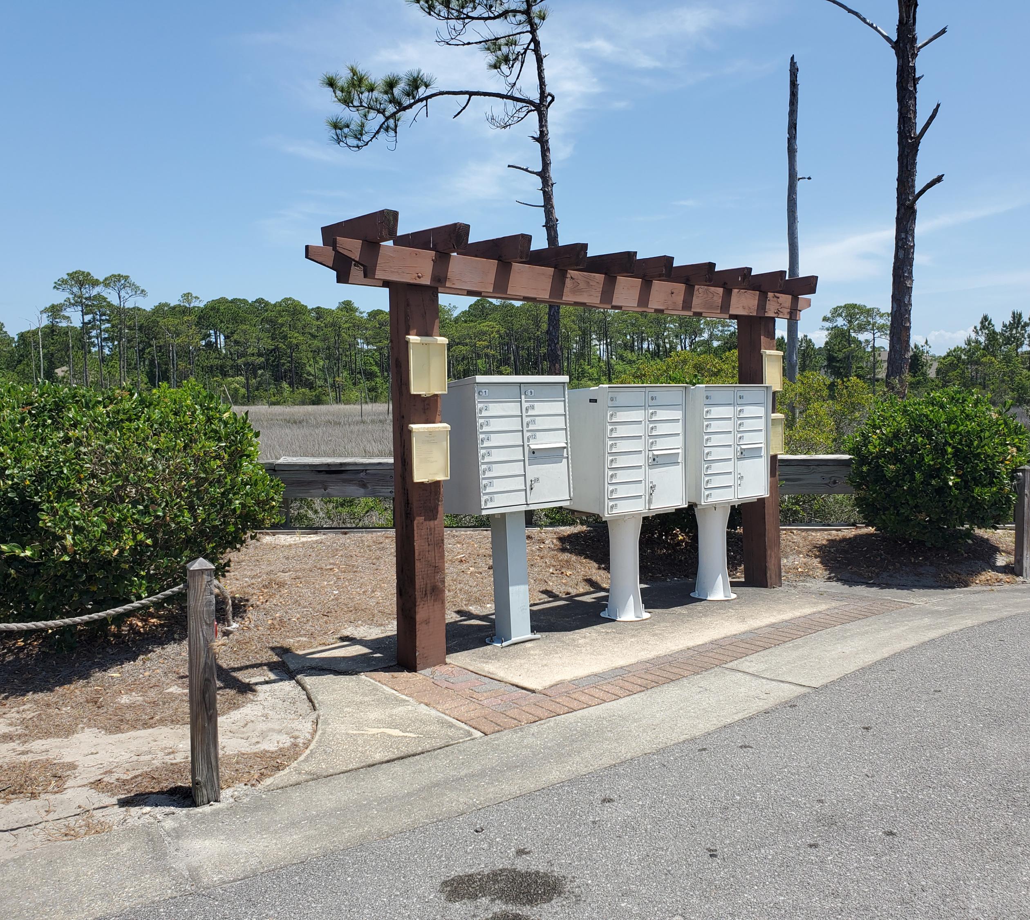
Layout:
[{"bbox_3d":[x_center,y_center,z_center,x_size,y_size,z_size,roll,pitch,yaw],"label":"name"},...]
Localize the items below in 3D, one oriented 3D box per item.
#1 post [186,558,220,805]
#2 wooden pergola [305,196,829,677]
[{"bbox_3d":[-1.142,0.810,3.385,0.093,0.900,0.093,-3,4,-30],"label":"post"},{"bbox_3d":[0.705,-0.142,6.223,4.482,2.424,0.615,-4,5,-42],"label":"wooden pergola"}]

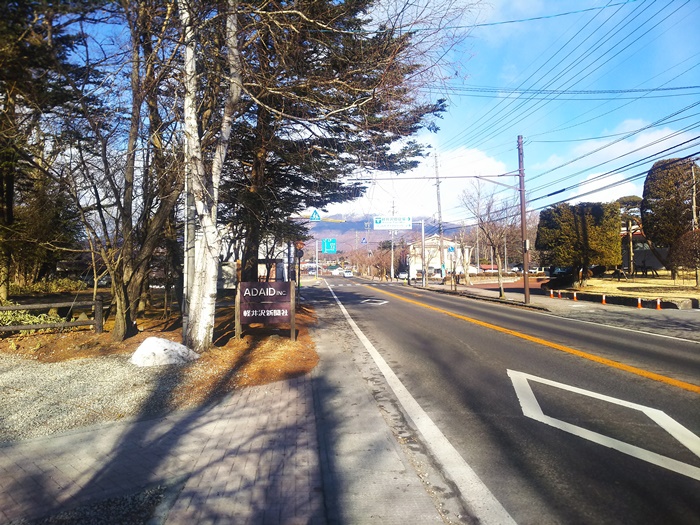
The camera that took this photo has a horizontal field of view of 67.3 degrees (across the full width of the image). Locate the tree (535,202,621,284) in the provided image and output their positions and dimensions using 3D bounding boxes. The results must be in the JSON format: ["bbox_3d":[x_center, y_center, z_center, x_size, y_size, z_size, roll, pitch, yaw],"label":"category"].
[{"bbox_3d":[13.850,-1.080,32.000,5.000,5.100,4.500,0,-1,-4],"label":"tree"}]

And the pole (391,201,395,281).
[{"bbox_3d":[7.190,-3.850,89.000,0.650,13.300,0.500,0,-1,-4],"label":"pole"}]

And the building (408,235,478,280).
[{"bbox_3d":[13.700,-0.750,86.000,10.500,7.000,12.000,0,-1,-4],"label":"building"}]

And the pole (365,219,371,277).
[{"bbox_3d":[4.180,-3.480,122.000,1.100,13.500,0.600,0,-1,-4],"label":"pole"}]

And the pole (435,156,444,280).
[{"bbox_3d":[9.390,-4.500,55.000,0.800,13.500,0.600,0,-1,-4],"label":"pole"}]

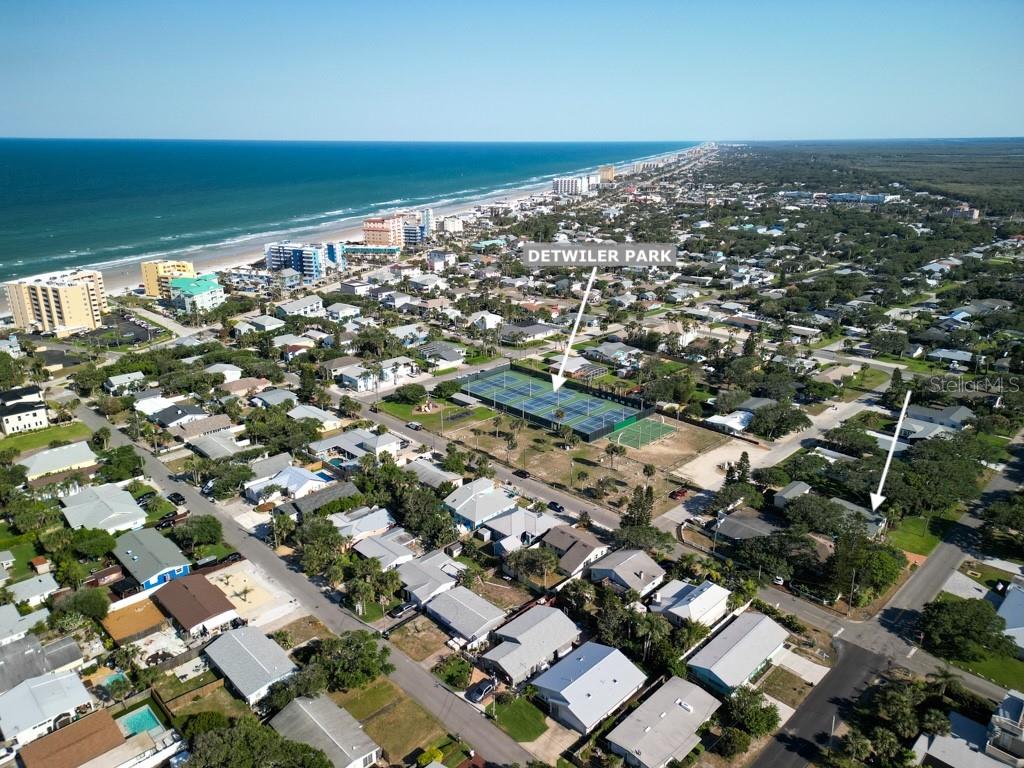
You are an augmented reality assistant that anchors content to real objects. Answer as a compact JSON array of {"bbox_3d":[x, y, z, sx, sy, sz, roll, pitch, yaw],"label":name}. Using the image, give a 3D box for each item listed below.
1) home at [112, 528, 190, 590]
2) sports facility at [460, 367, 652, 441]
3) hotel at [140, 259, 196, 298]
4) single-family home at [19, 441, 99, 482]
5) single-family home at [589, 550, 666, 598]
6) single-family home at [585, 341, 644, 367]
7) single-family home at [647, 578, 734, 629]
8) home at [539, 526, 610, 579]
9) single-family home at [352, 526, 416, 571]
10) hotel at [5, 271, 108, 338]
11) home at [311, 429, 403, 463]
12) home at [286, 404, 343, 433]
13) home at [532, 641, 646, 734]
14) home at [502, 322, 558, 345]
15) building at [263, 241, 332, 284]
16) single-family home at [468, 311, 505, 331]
[{"bbox_3d":[-80.900,38.530,158.120,21.400,4.000,10.200,17,26,41],"label":"home"},{"bbox_3d":[11.964,4.898,266.368,73.300,3.500,36.400,18,26,42],"label":"sports facility"},{"bbox_3d":[-209.330,-64.540,436.270,27.000,20.300,16.500,8,21,23],"label":"hotel"},{"bbox_3d":[-136.797,22.858,213.466,18.995,5.536,13.363,-16,25,-38],"label":"single-family home"},{"bbox_3d":[25.550,40.790,155.800,13.000,4.900,10.300,18,26,42],"label":"single-family home"},{"bbox_3d":[45.963,-14.859,323.480,20.235,4.486,17.181,18,26,42],"label":"single-family home"},{"bbox_3d":[35.200,43.590,141.770,13.100,5.100,11.400,-18,26,-42],"label":"single-family home"},{"bbox_3d":[13.431,39.120,168.608,14.508,4.295,13.745,-18,26,-42],"label":"home"},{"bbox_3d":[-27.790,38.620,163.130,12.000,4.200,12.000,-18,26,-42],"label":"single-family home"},{"bbox_3d":[-226.200,-43.460,365.830,38.000,23.500,42.000,5,20,13],"label":"hotel"},{"bbox_3d":[-46.600,18.410,213.060,22.500,6.200,19.500,17,25,40],"label":"home"},{"bbox_3d":[-66.950,11.810,240.500,10.200,4.200,18.000,-18,26,-42],"label":"home"},{"bbox_3d":[13.735,53.568,127.078,16.704,4.295,13.745,-18,26,-42],"label":"home"},{"bbox_3d":[7.200,-25.390,342.450,16.500,4.600,26.000,18,26,42],"label":"home"},{"bbox_3d":[-146.350,-83.480,488.360,39.000,22.000,23.000,8,21,23],"label":"building"},{"bbox_3d":[-13.000,-31.250,357.880,13.500,5.600,15.000,17,25,40],"label":"single-family home"}]

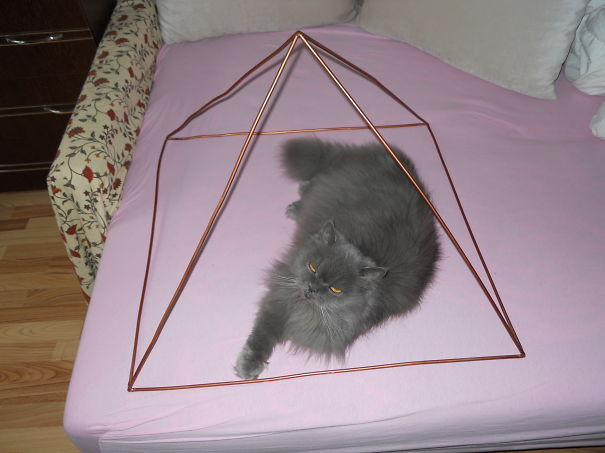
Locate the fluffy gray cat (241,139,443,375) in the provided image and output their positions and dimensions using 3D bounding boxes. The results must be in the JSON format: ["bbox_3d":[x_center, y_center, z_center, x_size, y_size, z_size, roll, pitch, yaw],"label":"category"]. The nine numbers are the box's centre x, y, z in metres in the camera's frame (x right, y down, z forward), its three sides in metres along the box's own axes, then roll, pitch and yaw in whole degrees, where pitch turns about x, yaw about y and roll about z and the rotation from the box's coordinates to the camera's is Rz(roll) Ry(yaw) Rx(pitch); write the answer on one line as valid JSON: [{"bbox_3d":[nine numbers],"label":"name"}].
[{"bbox_3d":[0.079,0.001,0.946,0.370,0.190,0.575,8,50,10],"label":"fluffy gray cat"}]

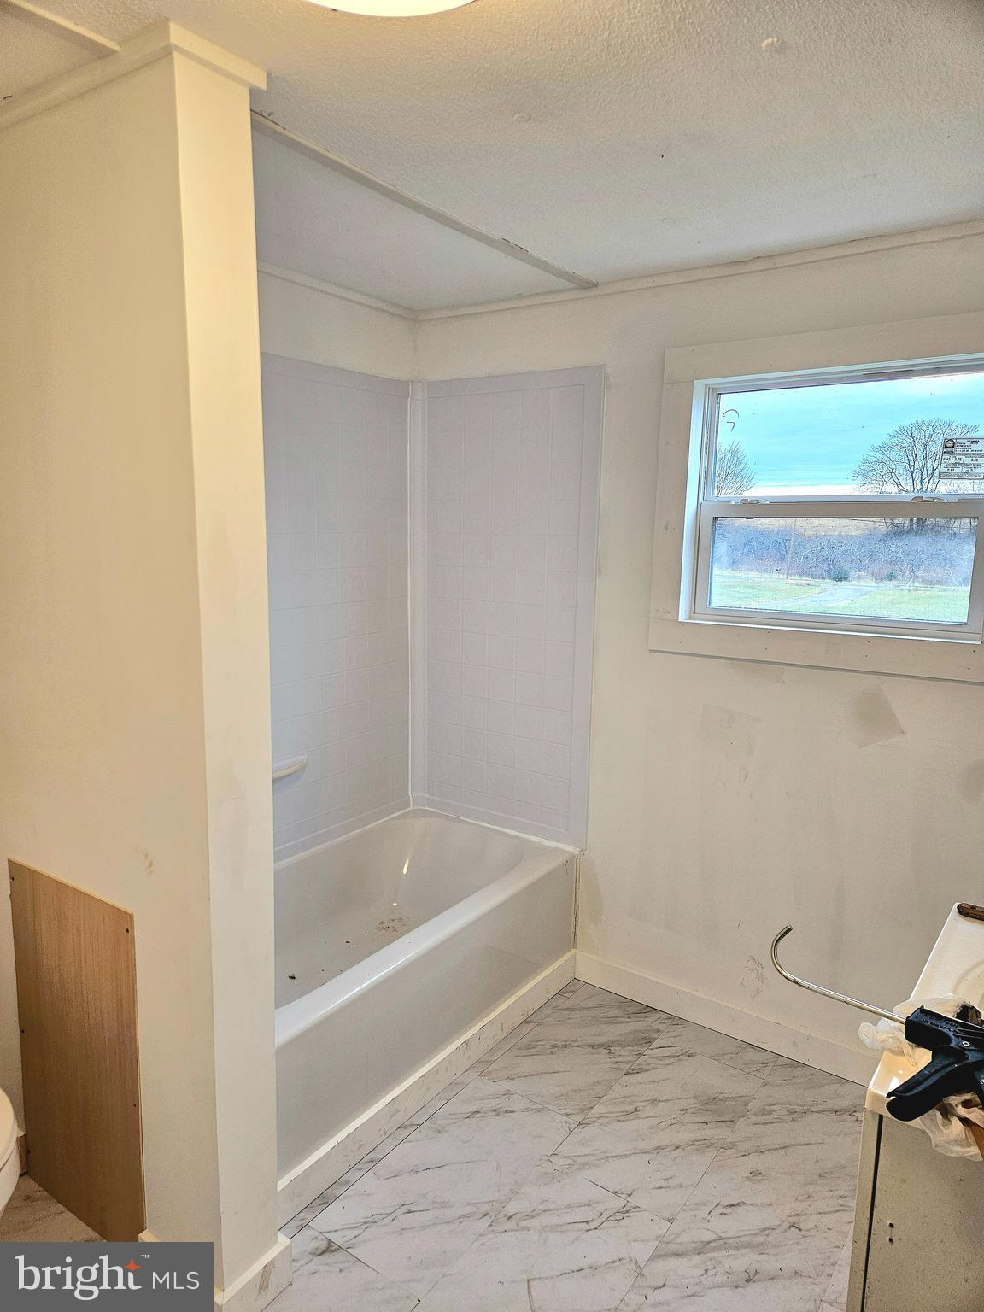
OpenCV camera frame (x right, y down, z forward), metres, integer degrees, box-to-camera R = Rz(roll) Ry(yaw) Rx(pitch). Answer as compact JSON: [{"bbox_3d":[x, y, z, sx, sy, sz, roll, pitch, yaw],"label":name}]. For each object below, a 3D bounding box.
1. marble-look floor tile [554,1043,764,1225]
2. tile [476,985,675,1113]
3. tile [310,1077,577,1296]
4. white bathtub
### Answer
[{"bbox_3d":[0.432,1.162,2.189,0.305,0.008,0.607,8,11,34],"label":"marble-look floor tile"},{"bbox_3d":[0.262,1.109,2.490,0.305,0.008,0.600,8,11,34],"label":"tile"},{"bbox_3d":[-0.085,1.183,1.999,0.305,0.008,0.610,8,11,34],"label":"tile"},{"bbox_3d":[-0.401,0.880,2.442,0.678,0.435,1.355,8,11,34],"label":"white bathtub"}]

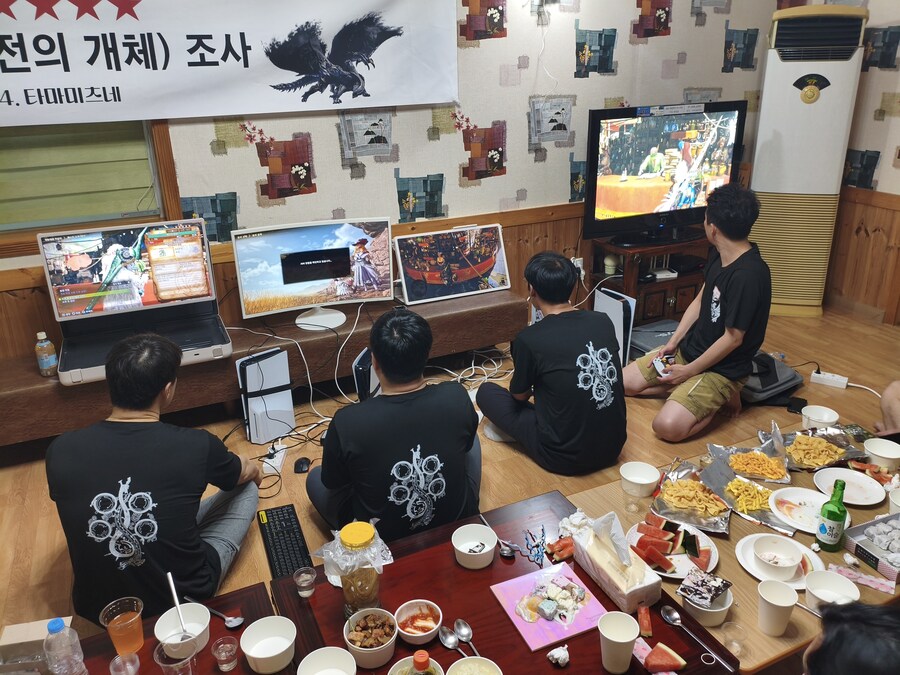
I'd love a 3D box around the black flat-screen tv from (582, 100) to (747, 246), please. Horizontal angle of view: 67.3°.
[{"bbox_3d":[1.259,-0.949,3.952,1.130,0.750,0.250,-11,22,-23],"label":"black flat-screen tv"}]

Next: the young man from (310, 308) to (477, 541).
[{"bbox_3d":[-0.176,0.280,2.392,0.660,0.860,0.660,-10,23,-21],"label":"young man"}]

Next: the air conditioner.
[{"bbox_3d":[2.269,-1.079,4.385,0.520,1.830,0.320,9,23,27],"label":"air conditioner"}]

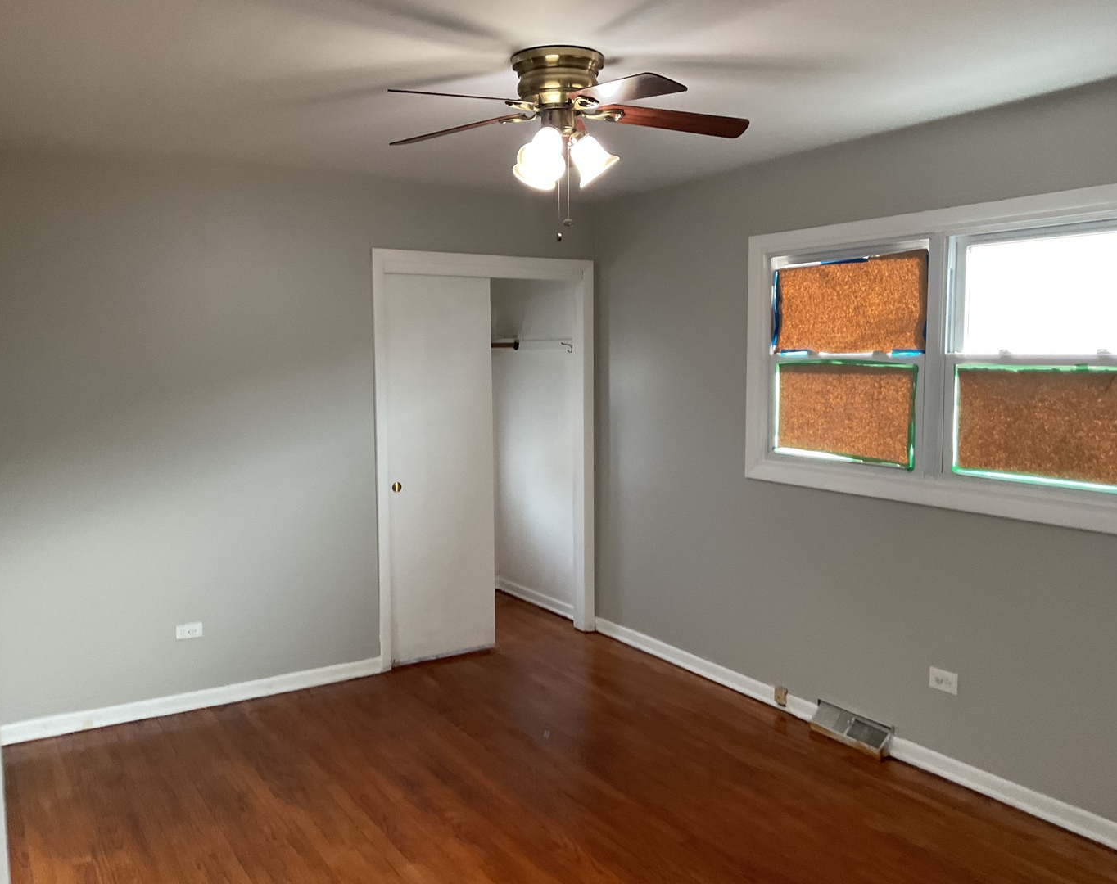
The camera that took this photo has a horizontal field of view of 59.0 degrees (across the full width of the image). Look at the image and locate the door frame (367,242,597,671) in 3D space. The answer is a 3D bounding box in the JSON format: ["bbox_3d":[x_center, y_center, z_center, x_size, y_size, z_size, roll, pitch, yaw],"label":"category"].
[{"bbox_3d":[-0.381,0.077,5.240,1.290,2.100,0.140,-4,6,-32],"label":"door frame"}]

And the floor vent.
[{"bbox_3d":[1.190,1.172,4.049,0.078,0.120,0.395,-4,6,-32],"label":"floor vent"}]

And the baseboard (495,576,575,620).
[{"bbox_3d":[-0.129,0.989,6.250,0.020,0.090,1.040,-4,6,-32],"label":"baseboard"}]

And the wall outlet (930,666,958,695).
[{"bbox_3d":[1.440,0.892,3.689,0.015,0.075,0.118,-4,6,-32],"label":"wall outlet"}]

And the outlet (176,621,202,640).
[{"bbox_3d":[-1.655,0.848,4.434,0.115,0.070,0.015,-4,6,-32],"label":"outlet"}]

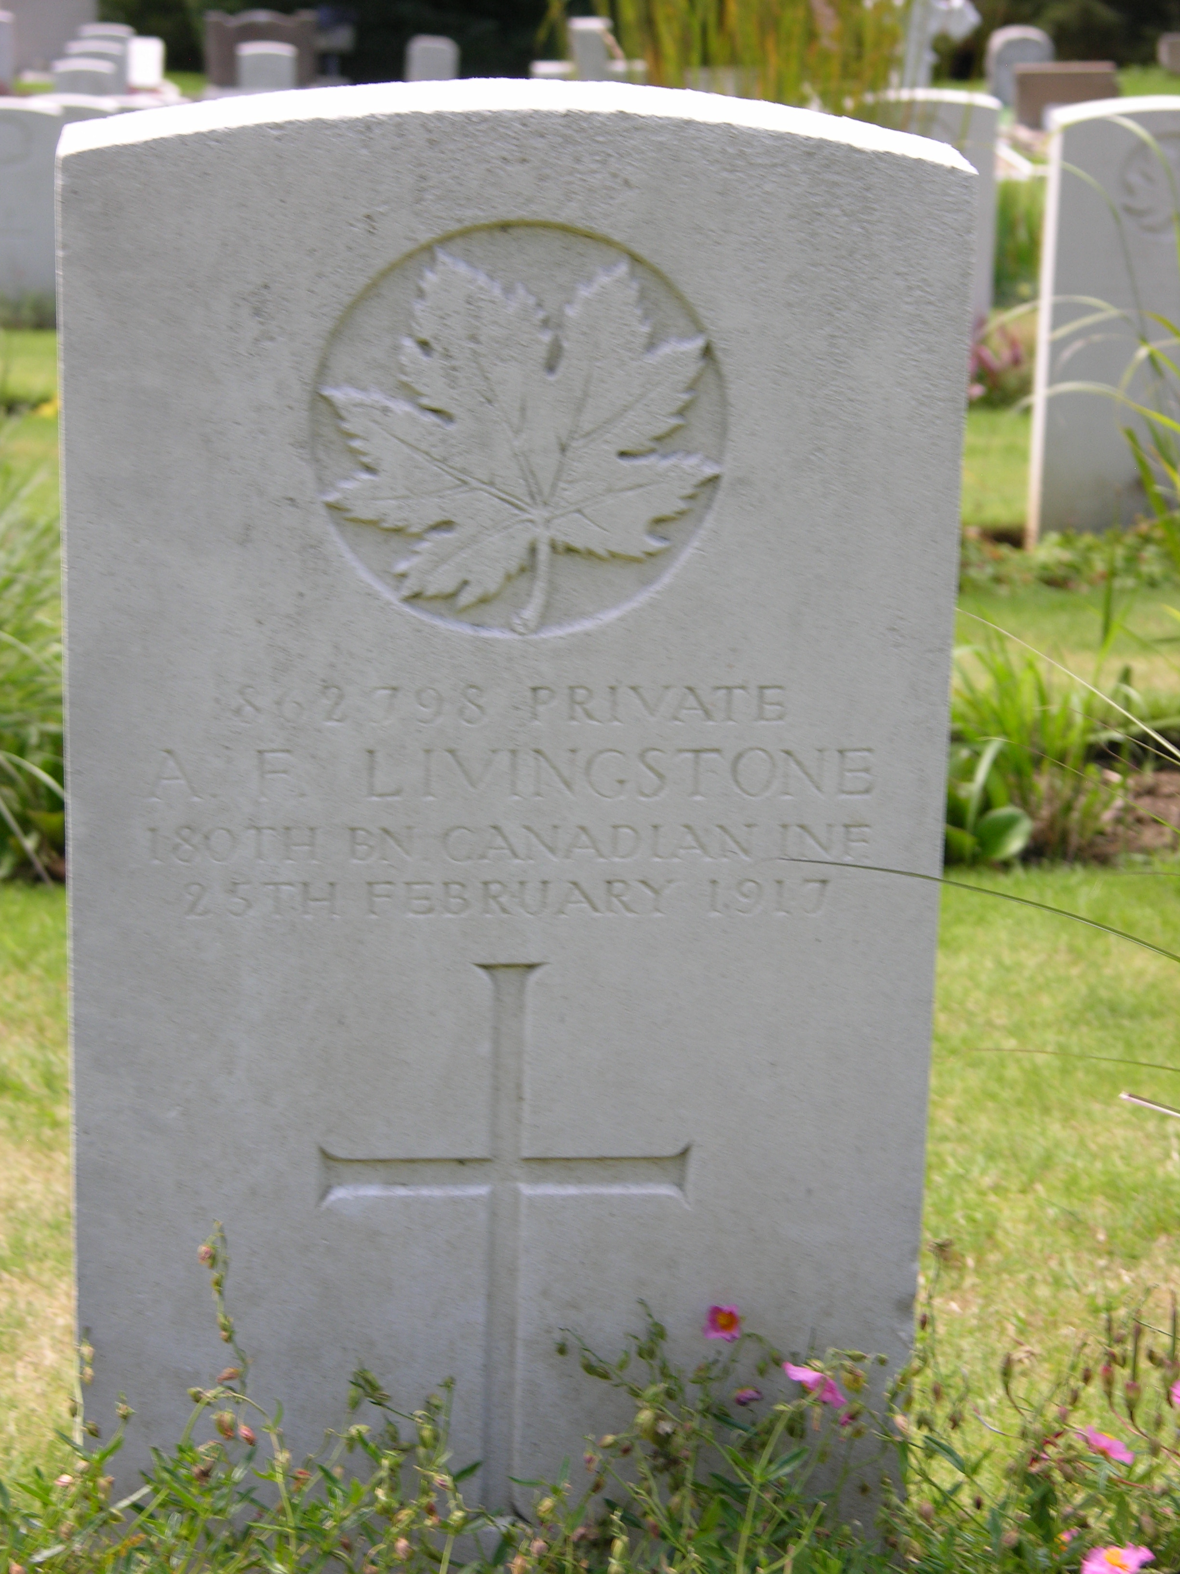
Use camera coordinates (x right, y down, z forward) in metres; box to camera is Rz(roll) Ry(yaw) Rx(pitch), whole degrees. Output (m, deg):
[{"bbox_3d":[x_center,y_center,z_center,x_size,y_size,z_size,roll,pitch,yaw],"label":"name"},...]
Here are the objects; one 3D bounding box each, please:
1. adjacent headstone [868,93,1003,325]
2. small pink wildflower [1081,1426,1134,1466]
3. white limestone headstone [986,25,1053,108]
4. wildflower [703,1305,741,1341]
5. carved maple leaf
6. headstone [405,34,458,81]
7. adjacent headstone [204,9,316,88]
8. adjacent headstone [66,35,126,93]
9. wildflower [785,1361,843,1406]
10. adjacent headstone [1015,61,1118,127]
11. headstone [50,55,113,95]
[{"bbox_3d":[0.813,-1.337,10.521,0.381,0.790,0.076,0,18,-4],"label":"adjacent headstone"},{"bbox_3d":[0.223,0.284,1.820,0.021,0.015,0.017,-3,18,-15],"label":"small pink wildflower"},{"bbox_3d":[3.244,-5.455,32.096,0.460,0.630,0.110,-2,18,-10],"label":"white limestone headstone"},{"bbox_3d":[0.059,0.237,1.870,0.017,0.015,0.010,0,18,-4],"label":"wildflower"},{"bbox_3d":[-0.029,-0.144,1.781,0.168,0.164,0.012,0,18,-4],"label":"carved maple leaf"},{"bbox_3d":[-1.150,-5.043,30.621,0.381,0.790,0.080,0,18,-4],"label":"headstone"},{"bbox_3d":[-2.507,-5.582,32.092,0.850,0.600,0.130,0,18,-4],"label":"adjacent headstone"},{"bbox_3d":[-3.132,-4.348,26.821,0.381,0.790,0.076,0,18,-4],"label":"adjacent headstone"},{"bbox_3d":[0.096,0.257,1.820,0.025,0.017,0.017,5,18,12],"label":"wildflower"},{"bbox_3d":[3.365,-4.905,30.073,0.710,0.480,0.130,-1,18,-7],"label":"adjacent headstone"},{"bbox_3d":[-3.050,-4.008,25.521,0.381,0.790,0.076,0,18,-4],"label":"headstone"}]

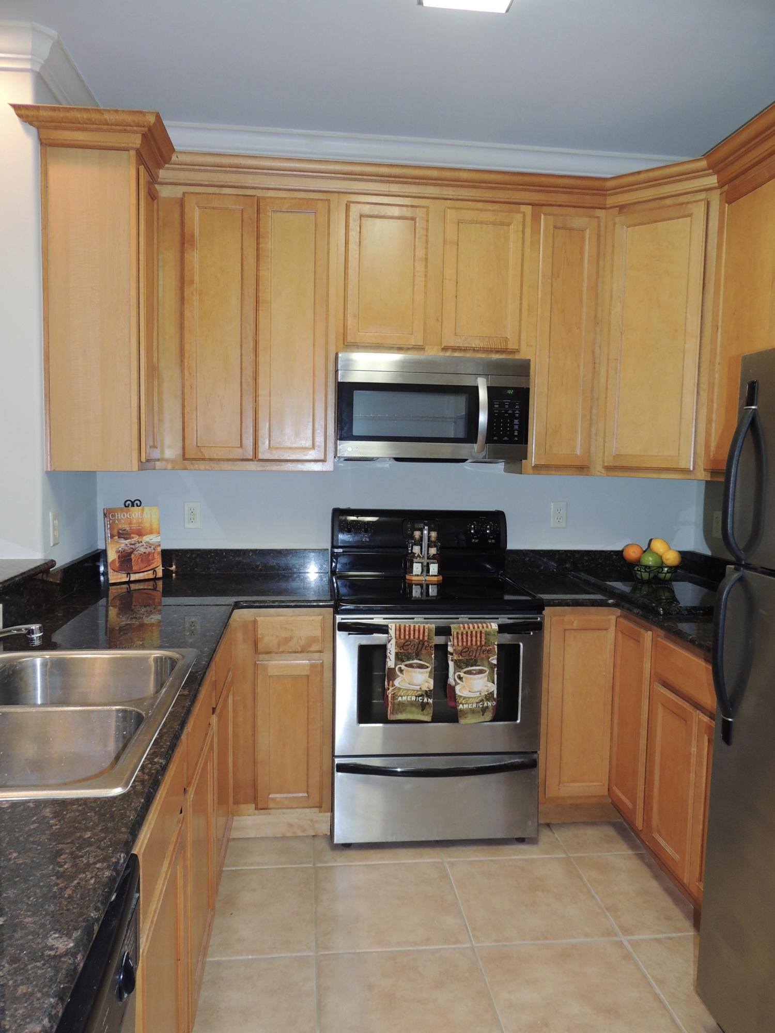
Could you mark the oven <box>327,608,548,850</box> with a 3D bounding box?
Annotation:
[{"bbox_3d":[0.159,0.743,2.890,0.757,0.860,0.660,1,5,-6],"label":"oven"}]

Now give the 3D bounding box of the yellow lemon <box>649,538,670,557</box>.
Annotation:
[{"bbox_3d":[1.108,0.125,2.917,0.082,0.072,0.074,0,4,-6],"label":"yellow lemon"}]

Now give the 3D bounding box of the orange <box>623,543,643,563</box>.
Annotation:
[{"bbox_3d":[0.993,0.150,2.904,0.084,0.083,0.084,1,5,-6],"label":"orange"}]

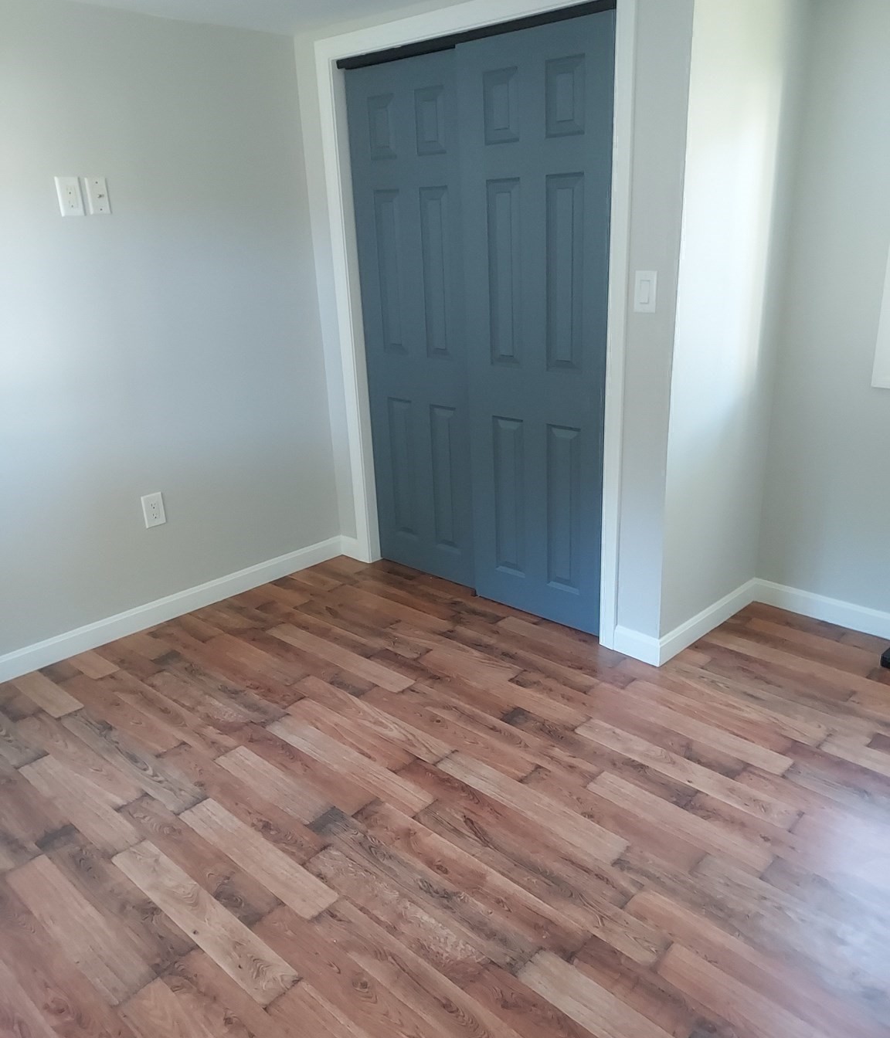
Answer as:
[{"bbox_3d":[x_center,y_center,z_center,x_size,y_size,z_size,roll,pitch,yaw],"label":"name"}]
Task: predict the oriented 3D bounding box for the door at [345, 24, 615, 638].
[{"bbox_3d":[0.114,-0.633,3.052,1.210,1.985,0.080,15,27,40],"label":"door"}]

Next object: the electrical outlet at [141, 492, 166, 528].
[{"bbox_3d":[-1.115,-0.033,3.155,0.078,0.124,0.010,-21,27,-40],"label":"electrical outlet"}]

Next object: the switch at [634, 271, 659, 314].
[{"bbox_3d":[0.601,-0.680,2.462,0.073,0.120,0.010,15,27,40],"label":"switch"}]

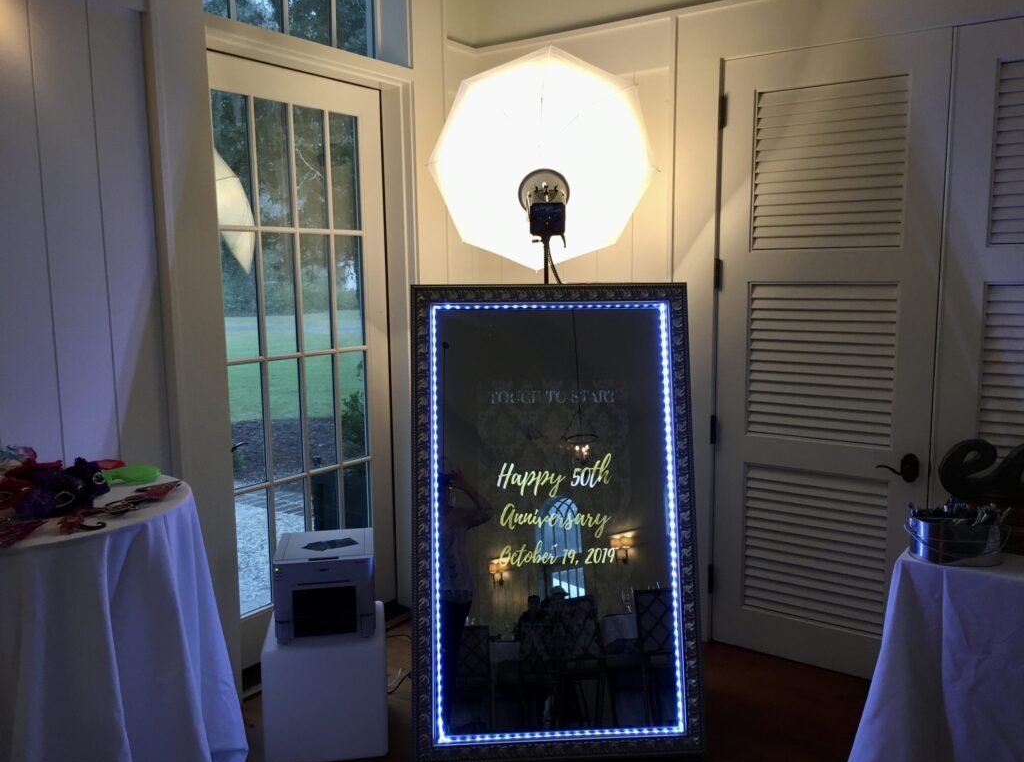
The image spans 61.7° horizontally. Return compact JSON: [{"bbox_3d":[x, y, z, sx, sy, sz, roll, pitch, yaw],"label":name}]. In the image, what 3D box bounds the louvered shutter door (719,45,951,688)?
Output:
[{"bbox_3d":[1.206,-0.042,3.357,0.822,2.425,0.045,5,9,35],"label":"louvered shutter door"}]

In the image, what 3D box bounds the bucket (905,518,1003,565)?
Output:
[{"bbox_3d":[1.335,0.462,2.602,0.285,0.128,0.285,3,9,28],"label":"bucket"}]

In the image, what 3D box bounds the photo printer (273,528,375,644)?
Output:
[{"bbox_3d":[-0.645,0.708,3.009,0.325,0.280,0.338,-2,8,-9],"label":"photo printer"}]

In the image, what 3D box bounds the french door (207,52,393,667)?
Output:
[{"bbox_3d":[-0.900,-0.068,3.648,0.047,2.418,1.056,5,9,35],"label":"french door"}]

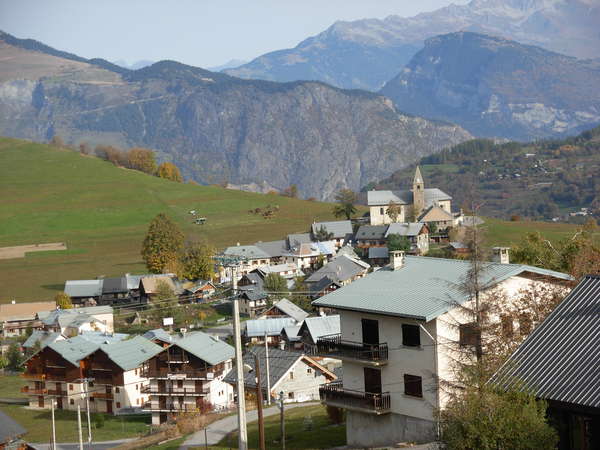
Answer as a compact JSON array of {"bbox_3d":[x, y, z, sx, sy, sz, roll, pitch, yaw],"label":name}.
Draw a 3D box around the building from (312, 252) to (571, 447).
[{"bbox_3d":[8.400,7.170,105.180,11.130,10.470,10.440,-5,6,-36],"label":"building"}]

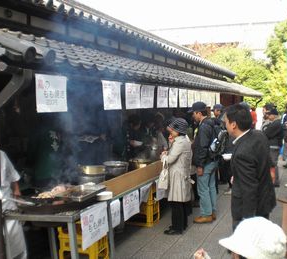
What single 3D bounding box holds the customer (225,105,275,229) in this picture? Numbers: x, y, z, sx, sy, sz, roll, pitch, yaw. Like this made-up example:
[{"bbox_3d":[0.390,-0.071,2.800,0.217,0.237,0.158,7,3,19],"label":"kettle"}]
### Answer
[{"bbox_3d":[0.904,0.626,3.200,0.380,1.680,0.500,1,4,37],"label":"customer"}]

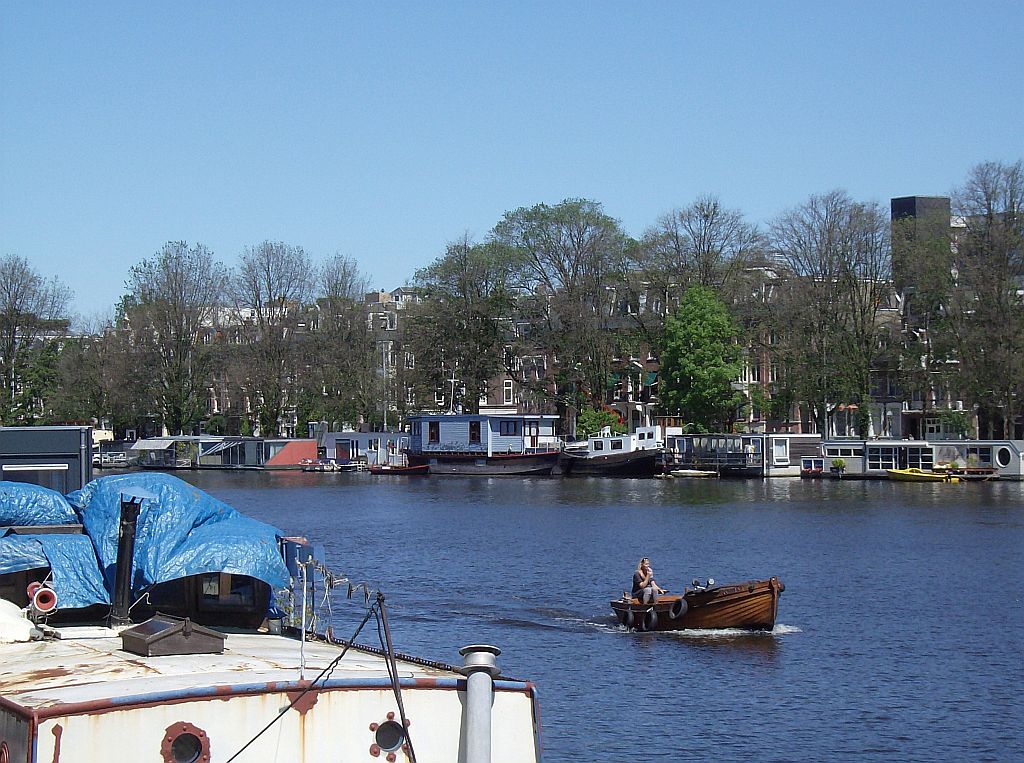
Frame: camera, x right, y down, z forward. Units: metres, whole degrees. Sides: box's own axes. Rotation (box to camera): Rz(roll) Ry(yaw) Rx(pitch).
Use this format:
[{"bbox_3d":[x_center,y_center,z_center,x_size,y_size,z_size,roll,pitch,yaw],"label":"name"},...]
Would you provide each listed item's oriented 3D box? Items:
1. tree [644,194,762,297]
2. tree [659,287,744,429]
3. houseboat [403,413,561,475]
[{"bbox_3d":[14.990,-4.472,249.572,9.237,20.330,9.237,0,-1,0],"label":"tree"},{"bbox_3d":[14.615,-0.916,245.849,6.633,13.129,6.633,0,-1,0],"label":"tree"},{"bbox_3d":[-2.235,4.883,250.000,12.700,4.900,4.400,0,-1,25],"label":"houseboat"}]

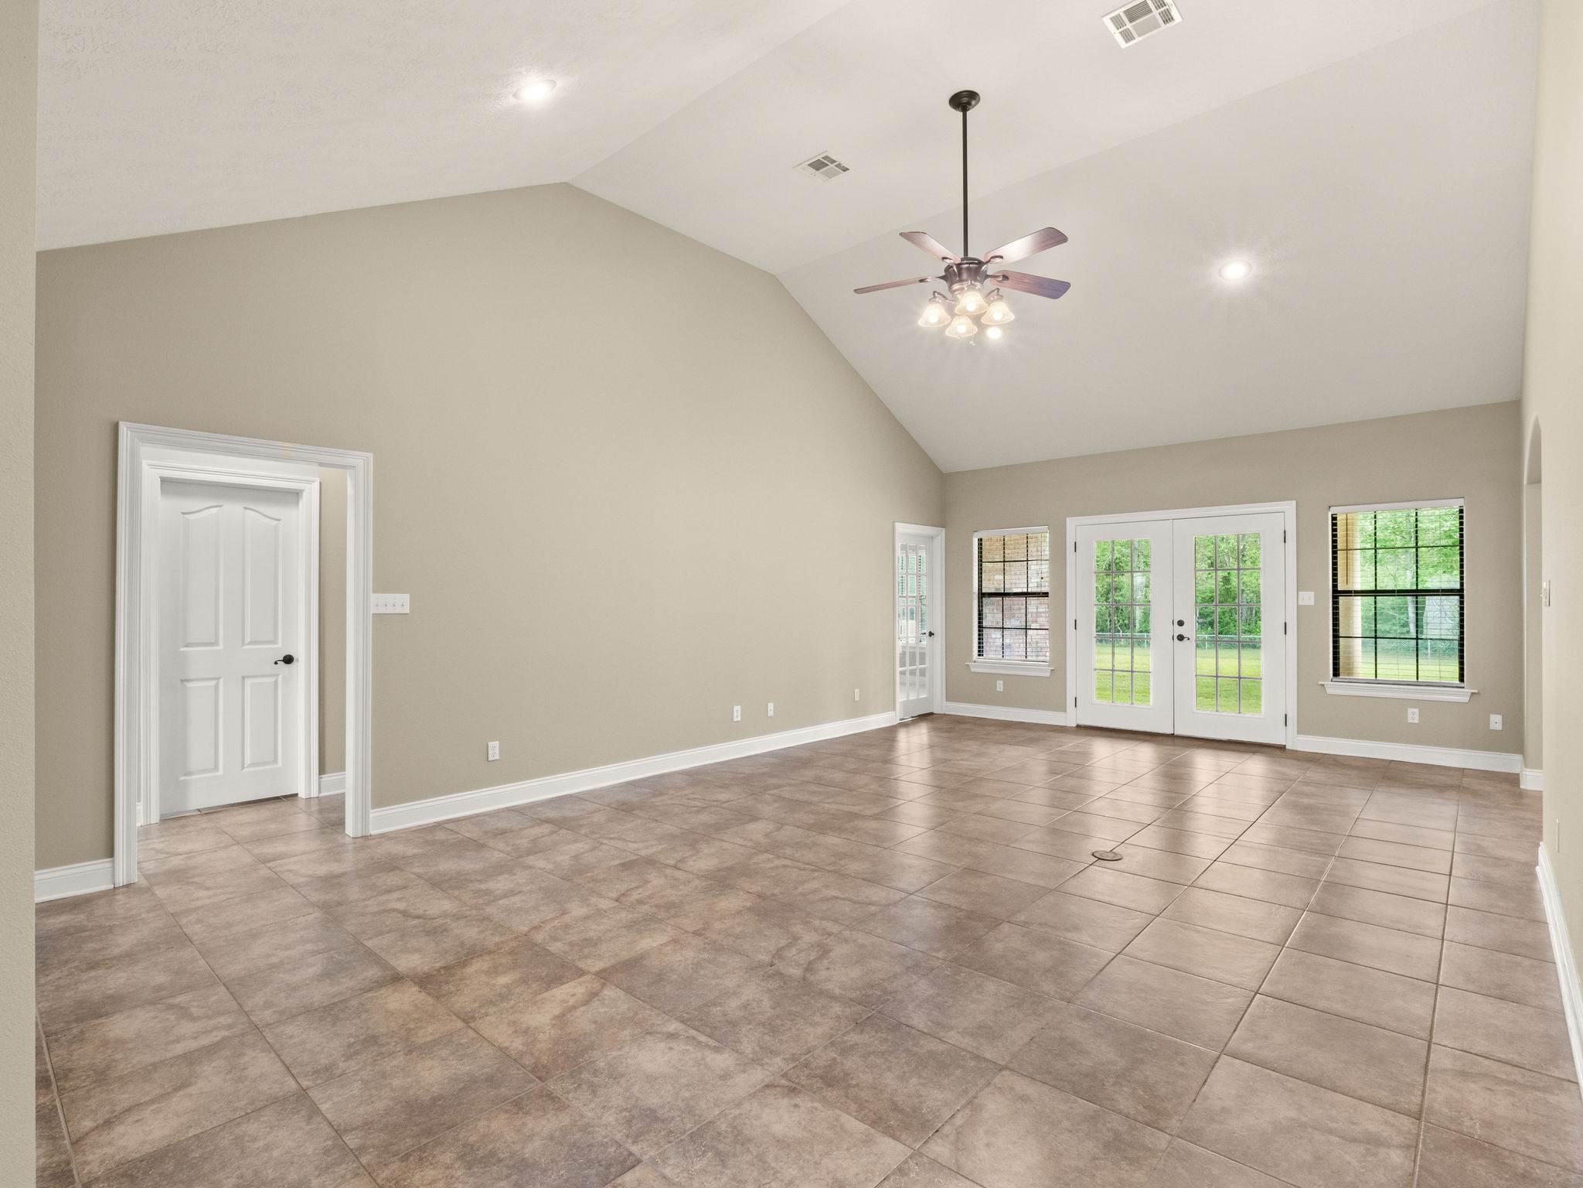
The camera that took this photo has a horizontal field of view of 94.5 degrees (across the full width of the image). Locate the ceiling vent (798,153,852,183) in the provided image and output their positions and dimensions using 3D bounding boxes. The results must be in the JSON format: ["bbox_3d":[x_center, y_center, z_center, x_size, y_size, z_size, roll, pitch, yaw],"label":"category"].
[{"bbox_3d":[0.231,-2.875,4.958,0.300,0.030,0.300,-1,-1,40],"label":"ceiling vent"}]

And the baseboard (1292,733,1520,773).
[{"bbox_3d":[4.988,1.295,6.000,1.406,0.138,0.020,-1,-1,40],"label":"baseboard"}]

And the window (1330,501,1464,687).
[{"bbox_3d":[4.990,0.004,6.048,0.846,1.484,0.100,-1,-1,40],"label":"window"}]

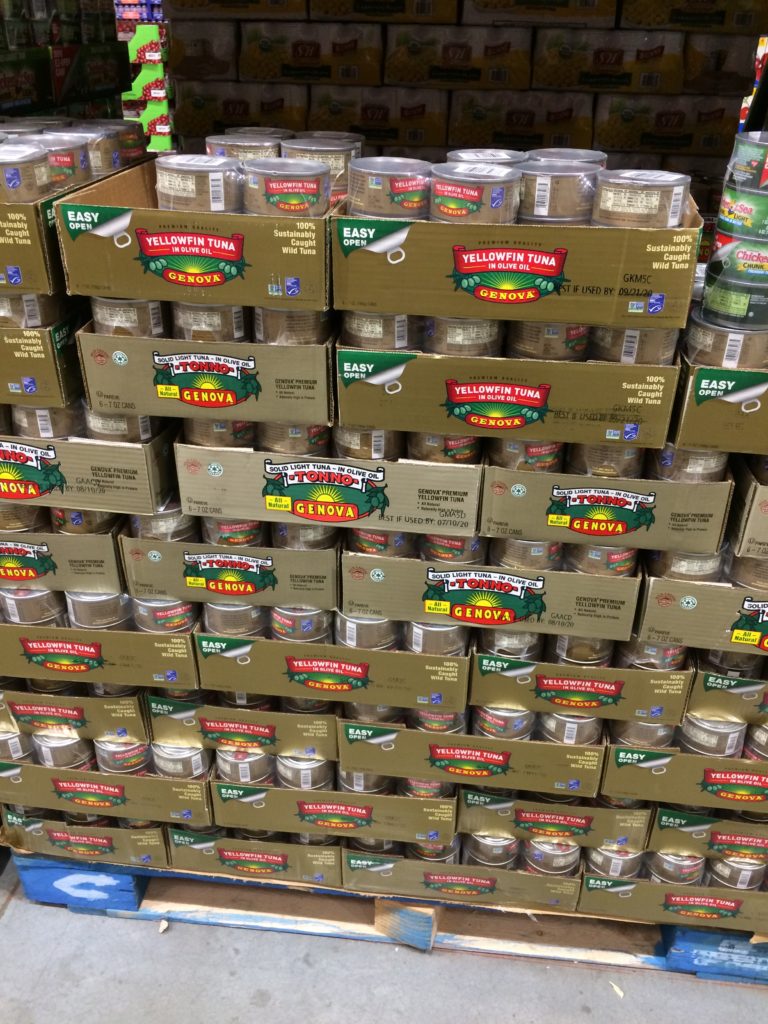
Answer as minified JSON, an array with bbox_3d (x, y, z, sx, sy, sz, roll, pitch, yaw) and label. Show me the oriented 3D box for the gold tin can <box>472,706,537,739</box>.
[{"bbox_3d":[0.166,0.267,1.186,0.086,0.043,0.086,4,29,5],"label":"gold tin can"}]

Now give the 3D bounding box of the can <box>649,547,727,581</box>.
[{"bbox_3d":[0.367,0.046,1.045,0.086,0.044,0.086,4,30,5],"label":"can"}]

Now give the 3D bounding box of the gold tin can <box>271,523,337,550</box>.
[{"bbox_3d":[-0.100,0.010,1.089,0.086,0.044,0.086,1,30,-1],"label":"gold tin can"}]

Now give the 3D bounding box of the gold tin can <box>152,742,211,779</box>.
[{"bbox_3d":[-0.304,0.353,1.285,0.086,0.044,0.086,1,30,-1],"label":"gold tin can"}]

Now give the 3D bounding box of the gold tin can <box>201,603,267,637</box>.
[{"bbox_3d":[-0.198,0.123,1.150,0.086,0.043,0.086,1,29,-1],"label":"gold tin can"}]

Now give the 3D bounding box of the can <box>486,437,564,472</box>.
[{"bbox_3d":[0.163,-0.085,0.983,0.087,0.044,0.087,4,30,5],"label":"can"}]

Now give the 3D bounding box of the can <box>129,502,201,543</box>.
[{"bbox_3d":[-0.277,-0.003,1.088,0.087,0.044,0.087,1,30,-1],"label":"can"}]

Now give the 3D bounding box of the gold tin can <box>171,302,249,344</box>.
[{"bbox_3d":[-0.189,-0.219,0.936,0.086,0.043,0.086,1,29,-1],"label":"gold tin can"}]

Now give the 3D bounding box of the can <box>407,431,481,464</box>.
[{"bbox_3d":[0.070,-0.092,0.990,0.087,0.044,0.087,1,30,-1],"label":"can"}]

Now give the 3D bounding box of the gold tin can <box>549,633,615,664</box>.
[{"bbox_3d":[0.249,0.146,1.085,0.086,0.043,0.086,4,29,4],"label":"gold tin can"}]

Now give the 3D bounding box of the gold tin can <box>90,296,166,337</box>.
[{"bbox_3d":[-0.283,-0.227,0.951,0.087,0.044,0.087,1,30,-1],"label":"gold tin can"}]

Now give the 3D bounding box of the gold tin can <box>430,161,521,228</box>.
[{"bbox_3d":[0.091,-0.322,0.873,0.086,0.043,0.086,1,29,-1],"label":"gold tin can"}]

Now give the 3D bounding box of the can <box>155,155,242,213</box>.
[{"bbox_3d":[-0.192,-0.341,0.893,0.086,0.043,0.086,1,29,-1],"label":"can"}]

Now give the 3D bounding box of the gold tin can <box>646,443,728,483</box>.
[{"bbox_3d":[0.345,-0.070,0.979,0.086,0.044,0.086,4,30,5],"label":"gold tin can"}]

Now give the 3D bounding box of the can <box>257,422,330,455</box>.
[{"bbox_3d":[-0.107,-0.105,1.020,0.086,0.044,0.086,1,30,-1],"label":"can"}]

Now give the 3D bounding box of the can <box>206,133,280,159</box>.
[{"bbox_3d":[-0.167,-0.422,1.029,0.086,0.044,0.086,1,30,-1],"label":"can"}]

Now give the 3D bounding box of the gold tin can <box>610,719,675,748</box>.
[{"bbox_3d":[0.352,0.279,1.173,0.086,0.044,0.086,4,30,5],"label":"gold tin can"}]

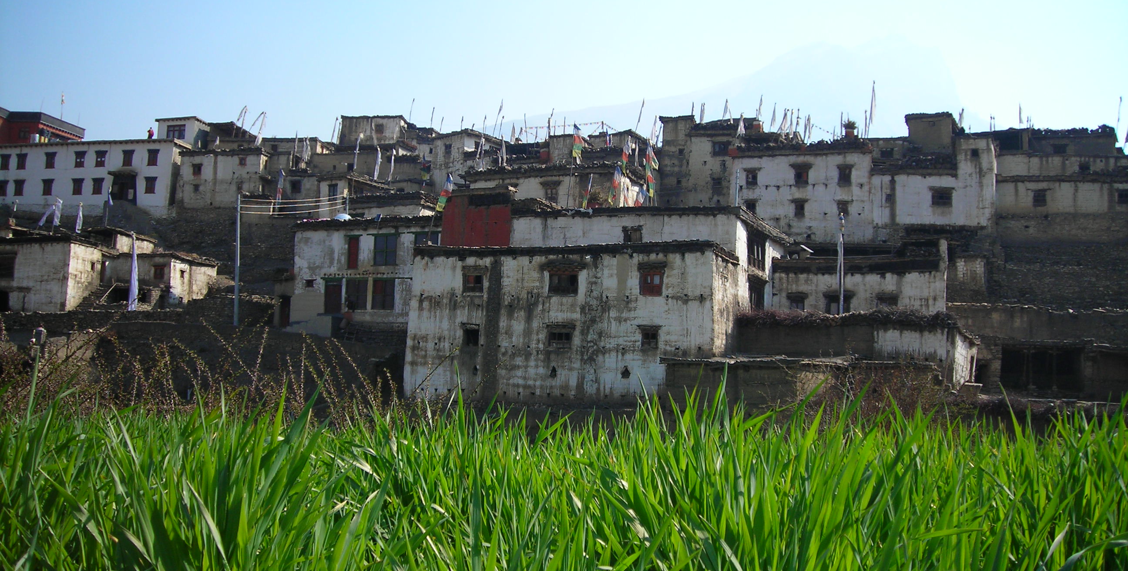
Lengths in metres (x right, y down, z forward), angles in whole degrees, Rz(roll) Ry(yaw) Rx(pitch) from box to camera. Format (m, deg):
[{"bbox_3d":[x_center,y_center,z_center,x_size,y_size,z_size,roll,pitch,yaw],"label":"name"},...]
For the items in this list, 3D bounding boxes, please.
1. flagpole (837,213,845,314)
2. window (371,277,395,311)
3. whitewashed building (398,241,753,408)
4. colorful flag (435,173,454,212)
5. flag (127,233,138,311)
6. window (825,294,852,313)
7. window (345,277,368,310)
[{"bbox_3d":[16.339,-1.169,73.000,0.450,6.200,0.250,0,-1,10],"label":"flagpole"},{"bbox_3d":[-10.286,0.502,70.500,1.500,1.800,0.150,0,-1,20],"label":"window"},{"bbox_3d":[0.820,2.100,68.700,16.400,8.500,9.200,0,-1,16],"label":"whitewashed building"},{"bbox_3d":[-6.413,-4.993,66.500,0.900,2.100,0.300,0,-1,10],"label":"colorful flag"},{"bbox_3d":[-26.449,-0.784,76.000,0.600,4.900,0.300,0,-1,10],"label":"flag"},{"bbox_3d":[17.514,1.209,79.000,1.650,1.350,0.180,0,-1,15],"label":"window"},{"bbox_3d":[-11.891,0.506,71.100,1.400,1.850,0.150,0,-1,20],"label":"window"}]

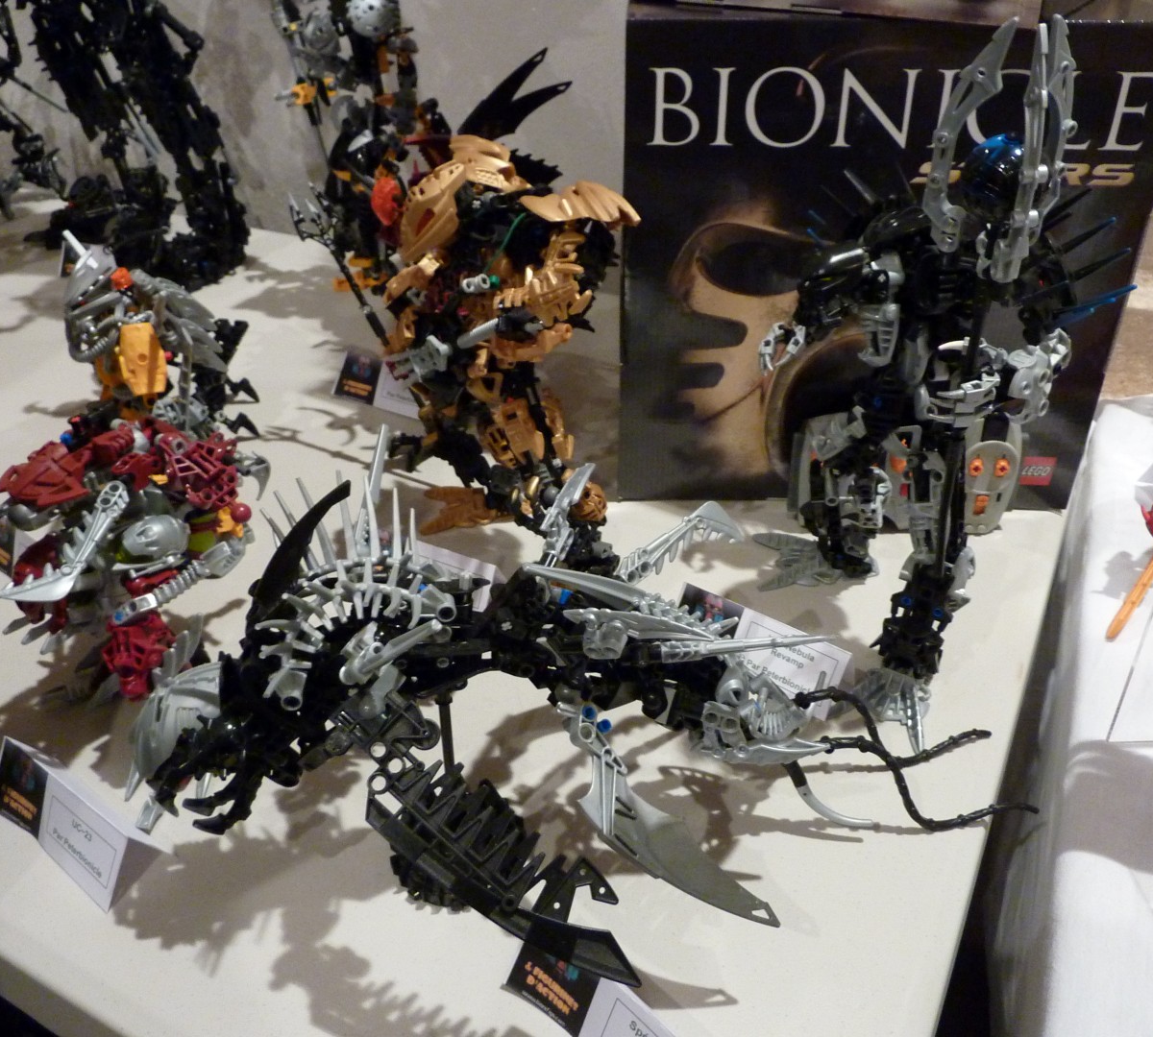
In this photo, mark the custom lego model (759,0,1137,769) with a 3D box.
[{"bbox_3d":[0.152,-0.070,0.452,0.160,0.287,0.140,25,38,36],"label":"custom lego model"}]

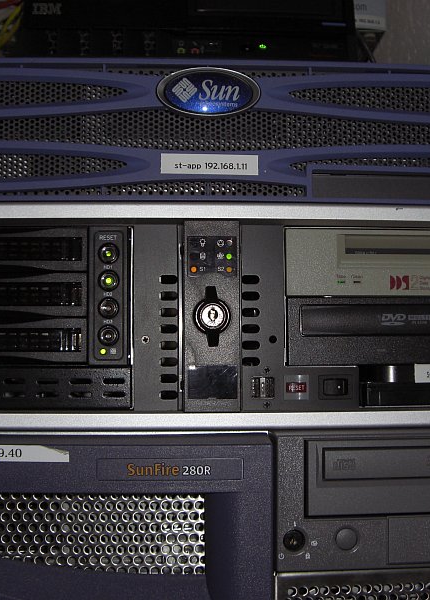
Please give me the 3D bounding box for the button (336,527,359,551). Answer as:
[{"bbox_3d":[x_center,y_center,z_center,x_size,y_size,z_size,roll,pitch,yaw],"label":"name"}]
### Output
[{"bbox_3d":[0.074,0.135,0.495,0.013,0.013,0.005,0,-3,-5],"label":"button"}]

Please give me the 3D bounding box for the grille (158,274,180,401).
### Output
[{"bbox_3d":[-0.028,0.023,0.536,0.012,0.075,0.004,0,-3,-4],"label":"grille"}]

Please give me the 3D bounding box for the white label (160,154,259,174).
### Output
[{"bbox_3d":[-0.003,-0.079,0.513,0.057,0.012,0.001,0,-3,-4],"label":"white label"}]

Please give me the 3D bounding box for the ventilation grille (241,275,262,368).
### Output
[{"bbox_3d":[0.022,0.013,0.540,0.012,0.056,0.004,0,-3,-4],"label":"ventilation grille"}]

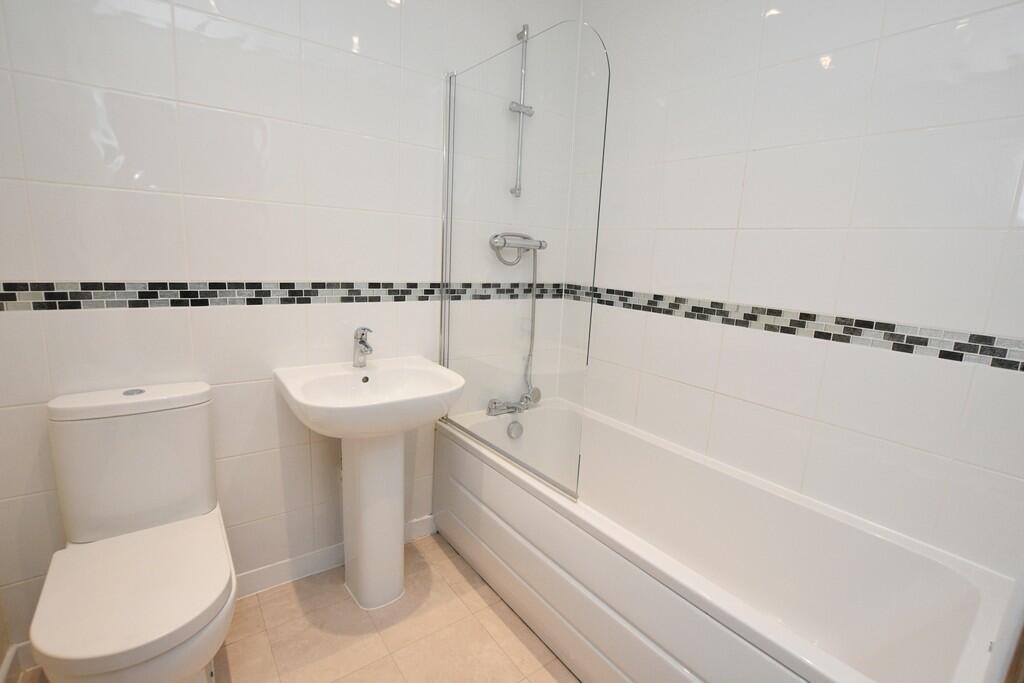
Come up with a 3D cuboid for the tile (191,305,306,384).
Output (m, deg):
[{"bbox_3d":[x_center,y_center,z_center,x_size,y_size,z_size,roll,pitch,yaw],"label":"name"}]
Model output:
[{"bbox_3d":[-0.856,0.008,1.430,0.330,0.250,0.010,-5,13,-36],"label":"tile"}]

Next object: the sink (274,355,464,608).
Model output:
[{"bbox_3d":[-0.474,0.529,1.530,0.544,0.824,0.443,-5,13,-37],"label":"sink"}]

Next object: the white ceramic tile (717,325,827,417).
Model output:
[{"bbox_3d":[0.874,0.097,1.476,0.010,0.250,0.330,-5,14,-36],"label":"white ceramic tile"}]

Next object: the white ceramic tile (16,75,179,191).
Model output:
[{"bbox_3d":[-1.085,-0.542,1.134,0.330,0.250,0.010,-5,13,-36],"label":"white ceramic tile"}]

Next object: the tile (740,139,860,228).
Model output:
[{"bbox_3d":[0.900,-0.490,1.362,0.010,0.250,0.330,-5,14,-36],"label":"tile"}]

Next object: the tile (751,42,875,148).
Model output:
[{"bbox_3d":[0.900,-0.726,1.292,0.010,0.250,0.330,-5,13,-36],"label":"tile"}]

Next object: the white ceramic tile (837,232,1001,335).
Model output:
[{"bbox_3d":[1.096,-0.177,1.172,0.010,0.255,0.313,-5,13,-41],"label":"white ceramic tile"}]

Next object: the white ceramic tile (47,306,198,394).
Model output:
[{"bbox_3d":[-1.115,0.030,1.240,0.330,0.250,0.010,-5,13,-36],"label":"white ceramic tile"}]

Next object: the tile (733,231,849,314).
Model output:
[{"bbox_3d":[0.874,-0.230,1.384,0.010,0.250,0.330,-5,13,-36],"label":"tile"}]

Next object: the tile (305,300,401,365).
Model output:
[{"bbox_3d":[-0.594,-0.018,1.617,0.325,0.255,0.010,-4,11,-33],"label":"tile"}]

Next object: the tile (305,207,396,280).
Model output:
[{"bbox_3d":[-0.577,-0.348,1.564,0.325,0.255,0.010,-4,11,-33],"label":"tile"}]

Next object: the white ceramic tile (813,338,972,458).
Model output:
[{"bbox_3d":[1.080,0.155,1.232,0.010,0.250,0.330,-5,14,-36],"label":"white ceramic tile"}]

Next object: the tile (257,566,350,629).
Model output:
[{"bbox_3d":[-0.763,0.946,1.599,0.303,0.010,0.200,-5,14,-36],"label":"tile"}]

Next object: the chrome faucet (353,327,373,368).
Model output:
[{"bbox_3d":[-0.541,0.028,1.548,0.050,0.148,0.122,-5,14,-36],"label":"chrome faucet"}]

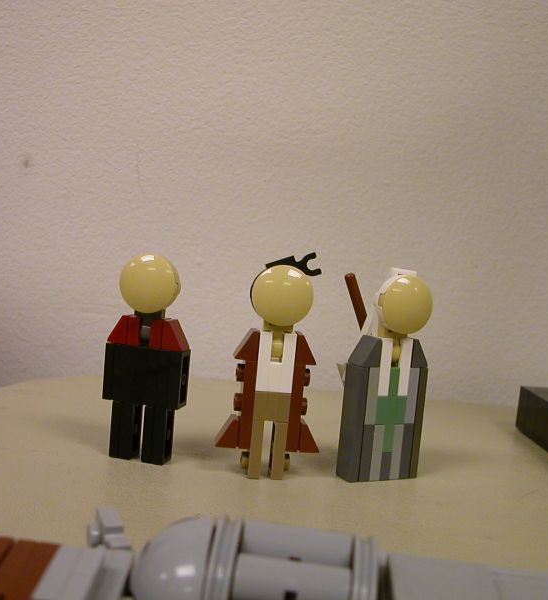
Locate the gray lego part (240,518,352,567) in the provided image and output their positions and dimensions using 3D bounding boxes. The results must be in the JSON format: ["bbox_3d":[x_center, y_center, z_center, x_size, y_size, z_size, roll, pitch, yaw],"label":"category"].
[{"bbox_3d":[0.003,0.037,0.124,0.016,0.008,0.008,7,5,2],"label":"gray lego part"}]

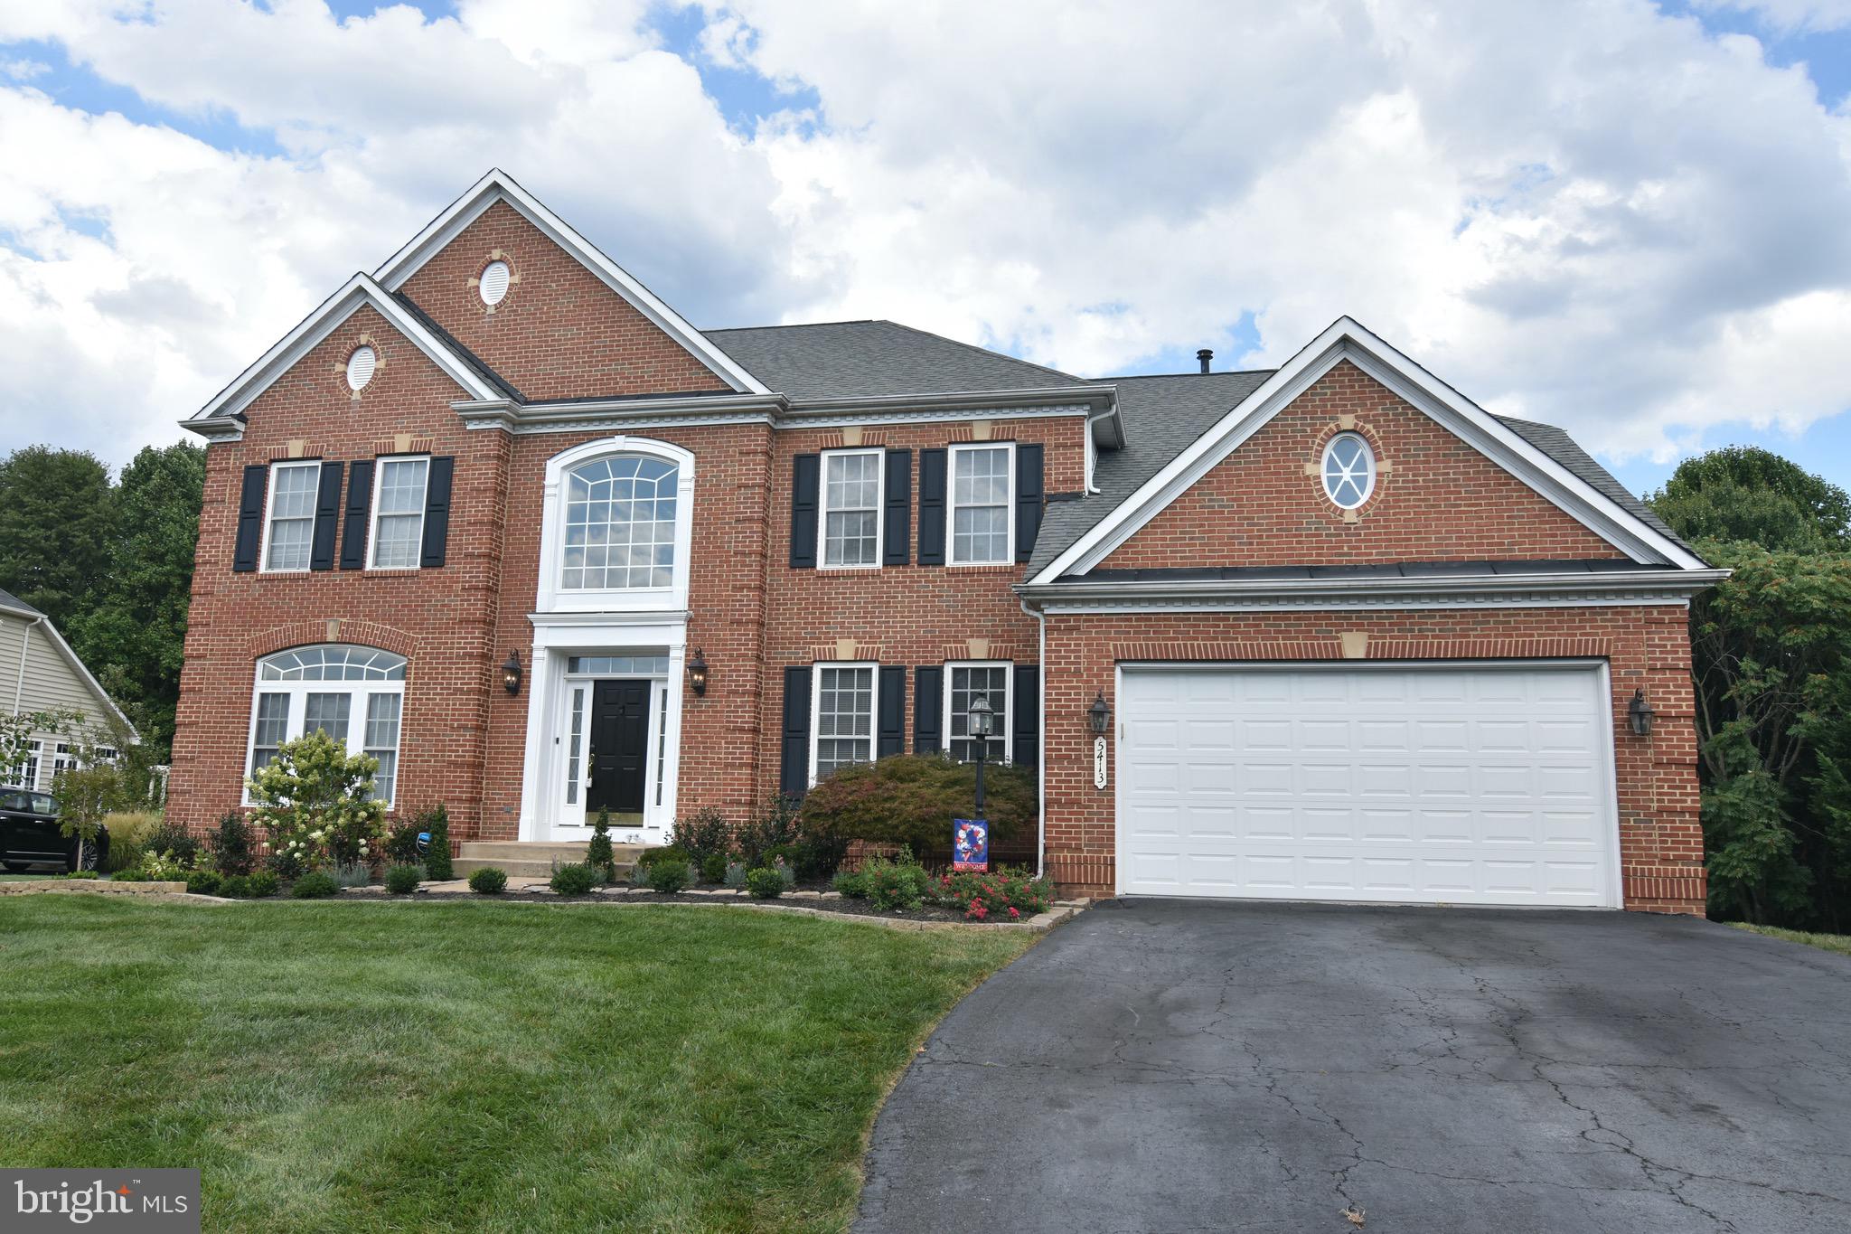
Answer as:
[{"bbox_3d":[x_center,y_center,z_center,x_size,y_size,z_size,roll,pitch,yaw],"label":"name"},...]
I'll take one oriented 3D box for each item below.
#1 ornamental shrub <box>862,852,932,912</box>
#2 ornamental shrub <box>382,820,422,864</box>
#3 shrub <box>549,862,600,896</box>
[{"bbox_3d":[-0.278,2.600,12.092,0.680,0.569,0.680,1,-9,0],"label":"ornamental shrub"},{"bbox_3d":[-6.687,2.936,15.828,0.471,0.647,0.471,-1,-10,11],"label":"ornamental shrub"},{"bbox_3d":[-3.712,2.779,13.059,0.501,0.344,0.501,-1,-9,10],"label":"shrub"}]

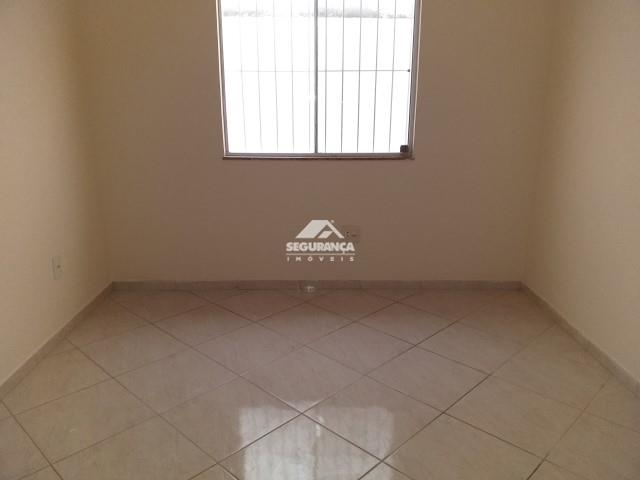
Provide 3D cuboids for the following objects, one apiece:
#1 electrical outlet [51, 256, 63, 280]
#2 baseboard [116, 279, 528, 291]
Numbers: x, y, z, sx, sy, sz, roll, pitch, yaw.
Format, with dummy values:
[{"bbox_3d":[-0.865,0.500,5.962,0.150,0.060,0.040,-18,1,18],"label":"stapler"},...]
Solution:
[{"bbox_3d":[-1.472,0.157,2.690,0.012,0.120,0.080,0,17,-1],"label":"electrical outlet"},{"bbox_3d":[-0.013,0.331,3.458,2.951,0.067,0.015,0,17,-1],"label":"baseboard"}]

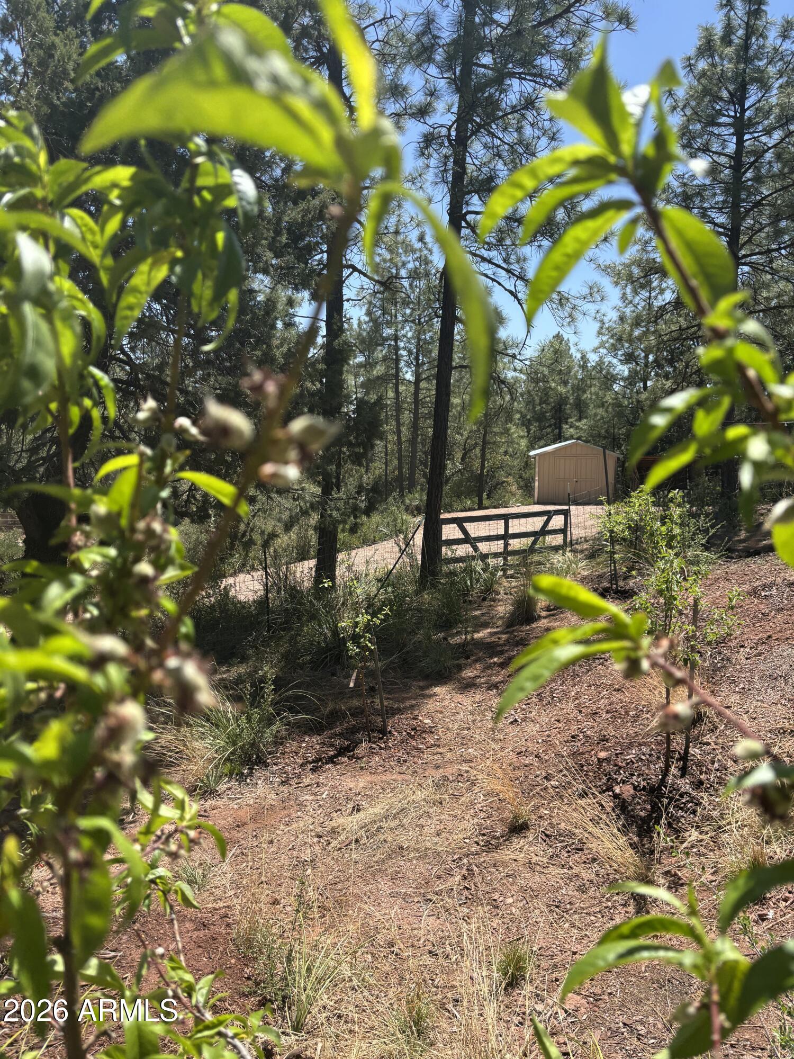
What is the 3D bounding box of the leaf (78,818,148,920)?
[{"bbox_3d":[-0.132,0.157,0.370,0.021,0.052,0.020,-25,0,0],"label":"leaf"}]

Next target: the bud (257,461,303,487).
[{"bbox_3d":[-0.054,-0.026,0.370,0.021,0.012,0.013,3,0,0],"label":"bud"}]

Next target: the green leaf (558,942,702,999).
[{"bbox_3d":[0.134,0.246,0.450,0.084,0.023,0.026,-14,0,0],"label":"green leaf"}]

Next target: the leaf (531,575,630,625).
[{"bbox_3d":[0.105,0.041,0.460,0.060,0.018,0.018,22,0,0],"label":"leaf"}]

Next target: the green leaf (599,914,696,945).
[{"bbox_3d":[0.151,0.241,0.480,0.062,0.017,0.020,1,6,0],"label":"green leaf"}]

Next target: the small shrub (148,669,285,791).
[{"bbox_3d":[-1.284,1.444,5.700,0.880,0.740,0.800,2,5,0],"label":"small shrub"}]

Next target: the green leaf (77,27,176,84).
[{"bbox_3d":[-0.186,-0.328,0.550,0.080,0.019,0.021,-25,0,0],"label":"green leaf"}]

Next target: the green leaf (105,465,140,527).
[{"bbox_3d":[-0.172,-0.021,0.500,0.016,0.040,0.015,22,0,0],"label":"green leaf"}]

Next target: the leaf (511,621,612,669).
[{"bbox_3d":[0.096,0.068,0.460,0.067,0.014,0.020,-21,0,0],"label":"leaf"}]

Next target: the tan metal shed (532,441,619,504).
[{"bbox_3d":[7.245,-2.357,32.724,3.500,2.500,3.600,2,5,9],"label":"tan metal shed"}]

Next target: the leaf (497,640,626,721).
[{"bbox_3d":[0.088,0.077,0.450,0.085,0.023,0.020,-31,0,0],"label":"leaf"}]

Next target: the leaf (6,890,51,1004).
[{"bbox_3d":[-0.190,0.216,0.410,0.017,0.063,0.014,-11,0,0],"label":"leaf"}]

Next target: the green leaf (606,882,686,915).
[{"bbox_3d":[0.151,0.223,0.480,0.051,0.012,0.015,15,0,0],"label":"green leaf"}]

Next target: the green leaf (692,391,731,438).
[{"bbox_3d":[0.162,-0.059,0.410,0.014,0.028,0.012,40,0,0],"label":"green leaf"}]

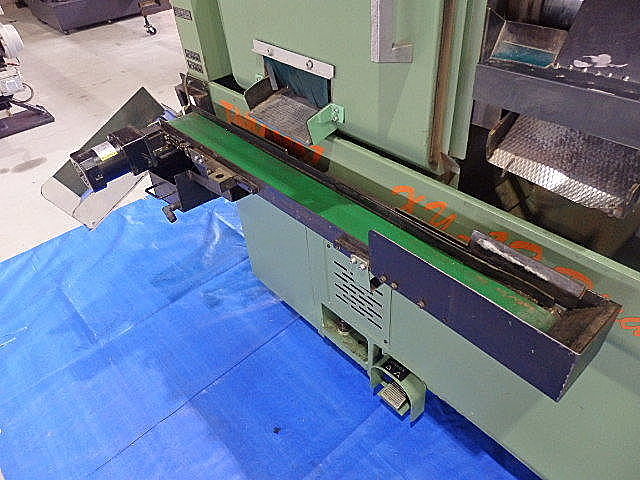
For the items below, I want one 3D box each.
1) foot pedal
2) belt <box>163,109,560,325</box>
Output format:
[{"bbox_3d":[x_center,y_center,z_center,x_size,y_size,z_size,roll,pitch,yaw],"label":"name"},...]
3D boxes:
[{"bbox_3d":[0.256,0.536,1.580,0.078,0.025,0.081,-38,50,-22],"label":"foot pedal"},{"bbox_3d":[-0.040,-0.118,1.216,0.100,0.040,1.297,-33,47,-28],"label":"belt"}]

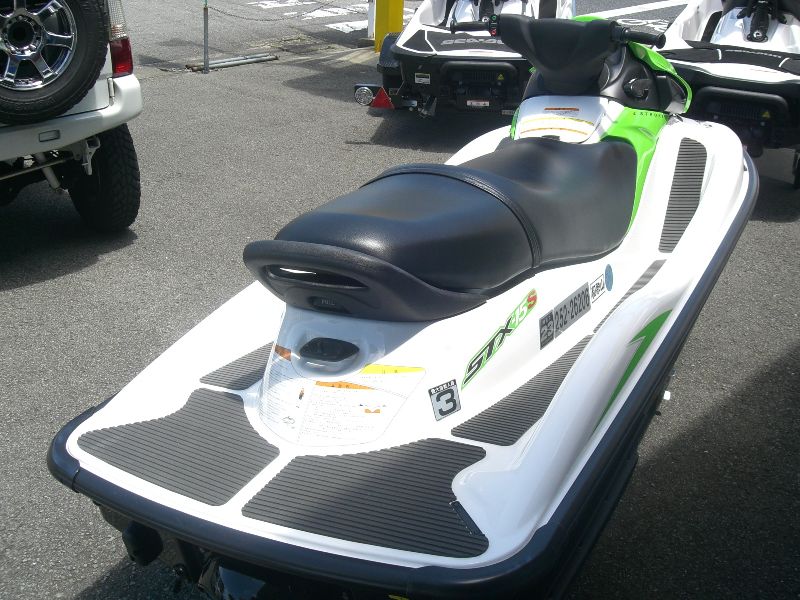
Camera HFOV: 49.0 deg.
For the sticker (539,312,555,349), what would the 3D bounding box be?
[{"bbox_3d":[0.345,0.071,2.061,0.003,0.076,0.071,7,23,36],"label":"sticker"}]

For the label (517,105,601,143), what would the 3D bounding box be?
[{"bbox_3d":[0.500,-0.558,2.766,0.255,0.145,0.035,8,-19,27],"label":"label"}]

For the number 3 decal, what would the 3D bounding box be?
[{"bbox_3d":[0.093,0.201,1.759,0.068,0.065,0.003,-19,9,-34],"label":"number 3 decal"}]

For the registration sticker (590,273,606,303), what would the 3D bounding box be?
[{"bbox_3d":[0.526,-0.030,2.329,0.003,0.050,0.097,0,18,34],"label":"registration sticker"}]

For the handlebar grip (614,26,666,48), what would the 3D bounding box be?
[{"bbox_3d":[0.698,-0.757,2.534,0.042,0.042,0.151,-23,39,-34],"label":"handlebar grip"}]

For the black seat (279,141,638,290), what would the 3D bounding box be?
[{"bbox_3d":[0.216,-0.245,2.384,0.533,0.340,1.442,8,22,28],"label":"black seat"}]

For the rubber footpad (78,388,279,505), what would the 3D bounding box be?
[{"bbox_3d":[-0.438,0.283,1.830,0.449,0.013,0.334,8,27,28],"label":"rubber footpad"}]

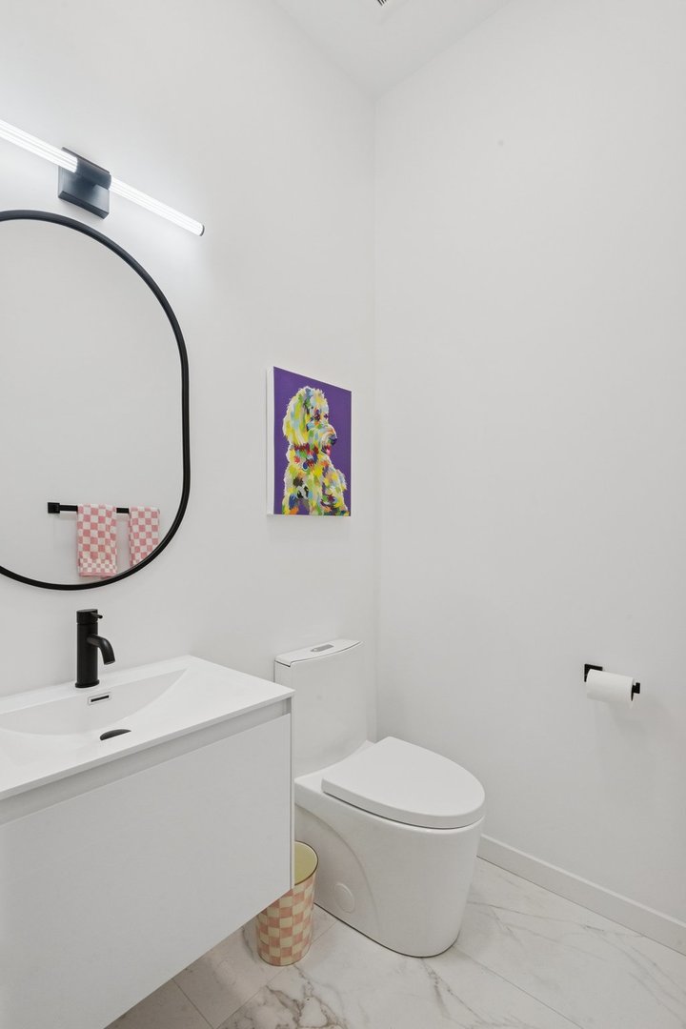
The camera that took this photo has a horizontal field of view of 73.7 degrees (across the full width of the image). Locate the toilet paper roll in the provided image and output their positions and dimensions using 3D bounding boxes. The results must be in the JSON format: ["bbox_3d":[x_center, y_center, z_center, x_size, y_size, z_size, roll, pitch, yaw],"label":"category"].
[{"bbox_3d":[0.782,0.507,1.333,0.109,0.091,0.091,-3,-4,42],"label":"toilet paper roll"}]

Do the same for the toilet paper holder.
[{"bbox_3d":[0.792,0.493,1.355,0.159,0.054,0.064,-3,-4,42],"label":"toilet paper holder"}]

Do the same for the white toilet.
[{"bbox_3d":[0.135,0.842,1.431,0.637,0.756,0.384,-3,-4,42],"label":"white toilet"}]

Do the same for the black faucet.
[{"bbox_3d":[-0.546,0.305,1.017,0.162,0.170,0.051,-3,-4,42],"label":"black faucet"}]

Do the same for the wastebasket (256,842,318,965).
[{"bbox_3d":[-0.166,1.108,1.307,0.187,0.217,0.187,0,-3,0],"label":"wastebasket"}]

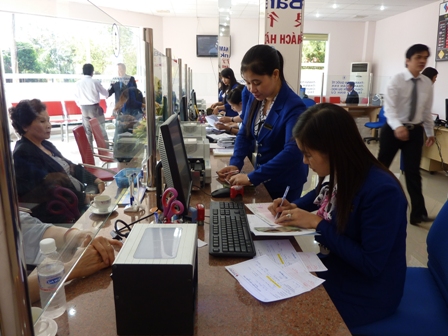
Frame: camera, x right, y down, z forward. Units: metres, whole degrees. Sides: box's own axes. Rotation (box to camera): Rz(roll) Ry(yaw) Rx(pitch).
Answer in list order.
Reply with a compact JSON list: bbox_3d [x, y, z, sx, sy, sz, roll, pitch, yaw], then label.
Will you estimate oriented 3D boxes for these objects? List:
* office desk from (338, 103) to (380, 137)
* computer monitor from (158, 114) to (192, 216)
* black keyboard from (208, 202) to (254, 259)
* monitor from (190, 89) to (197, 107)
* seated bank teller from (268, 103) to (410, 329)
[{"bbox_3d":[3.639,-1.263,8.901,1.200,0.750,0.600,1,14,3],"label":"office desk"},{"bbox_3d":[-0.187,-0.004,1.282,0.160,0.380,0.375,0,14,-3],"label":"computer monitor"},{"bbox_3d":[0.020,0.208,1.197,0.145,0.030,0.458,0,14,-2],"label":"black keyboard"},{"bbox_3d":[-0.428,-0.966,4.810,0.150,0.360,0.380,0,14,-3],"label":"monitor"},{"bbox_3d":[0.397,0.377,1.215,0.580,1.210,0.460,2,14,7],"label":"seated bank teller"}]

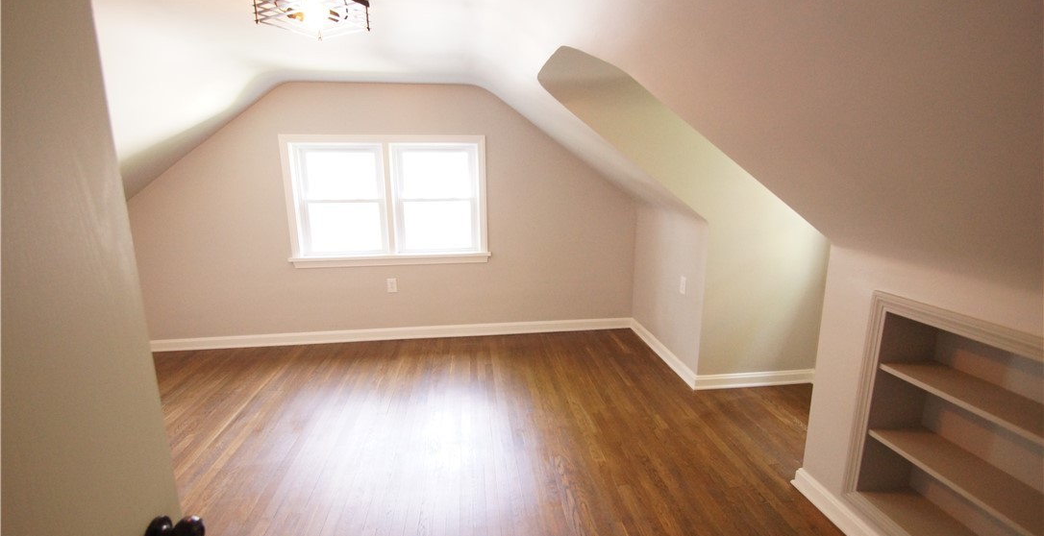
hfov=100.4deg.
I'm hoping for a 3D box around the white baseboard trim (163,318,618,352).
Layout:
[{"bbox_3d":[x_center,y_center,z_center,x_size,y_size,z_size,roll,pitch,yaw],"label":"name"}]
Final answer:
[{"bbox_3d":[-1.091,0.602,3.957,4.321,0.096,0.020,-2,11,-6],"label":"white baseboard trim"}]

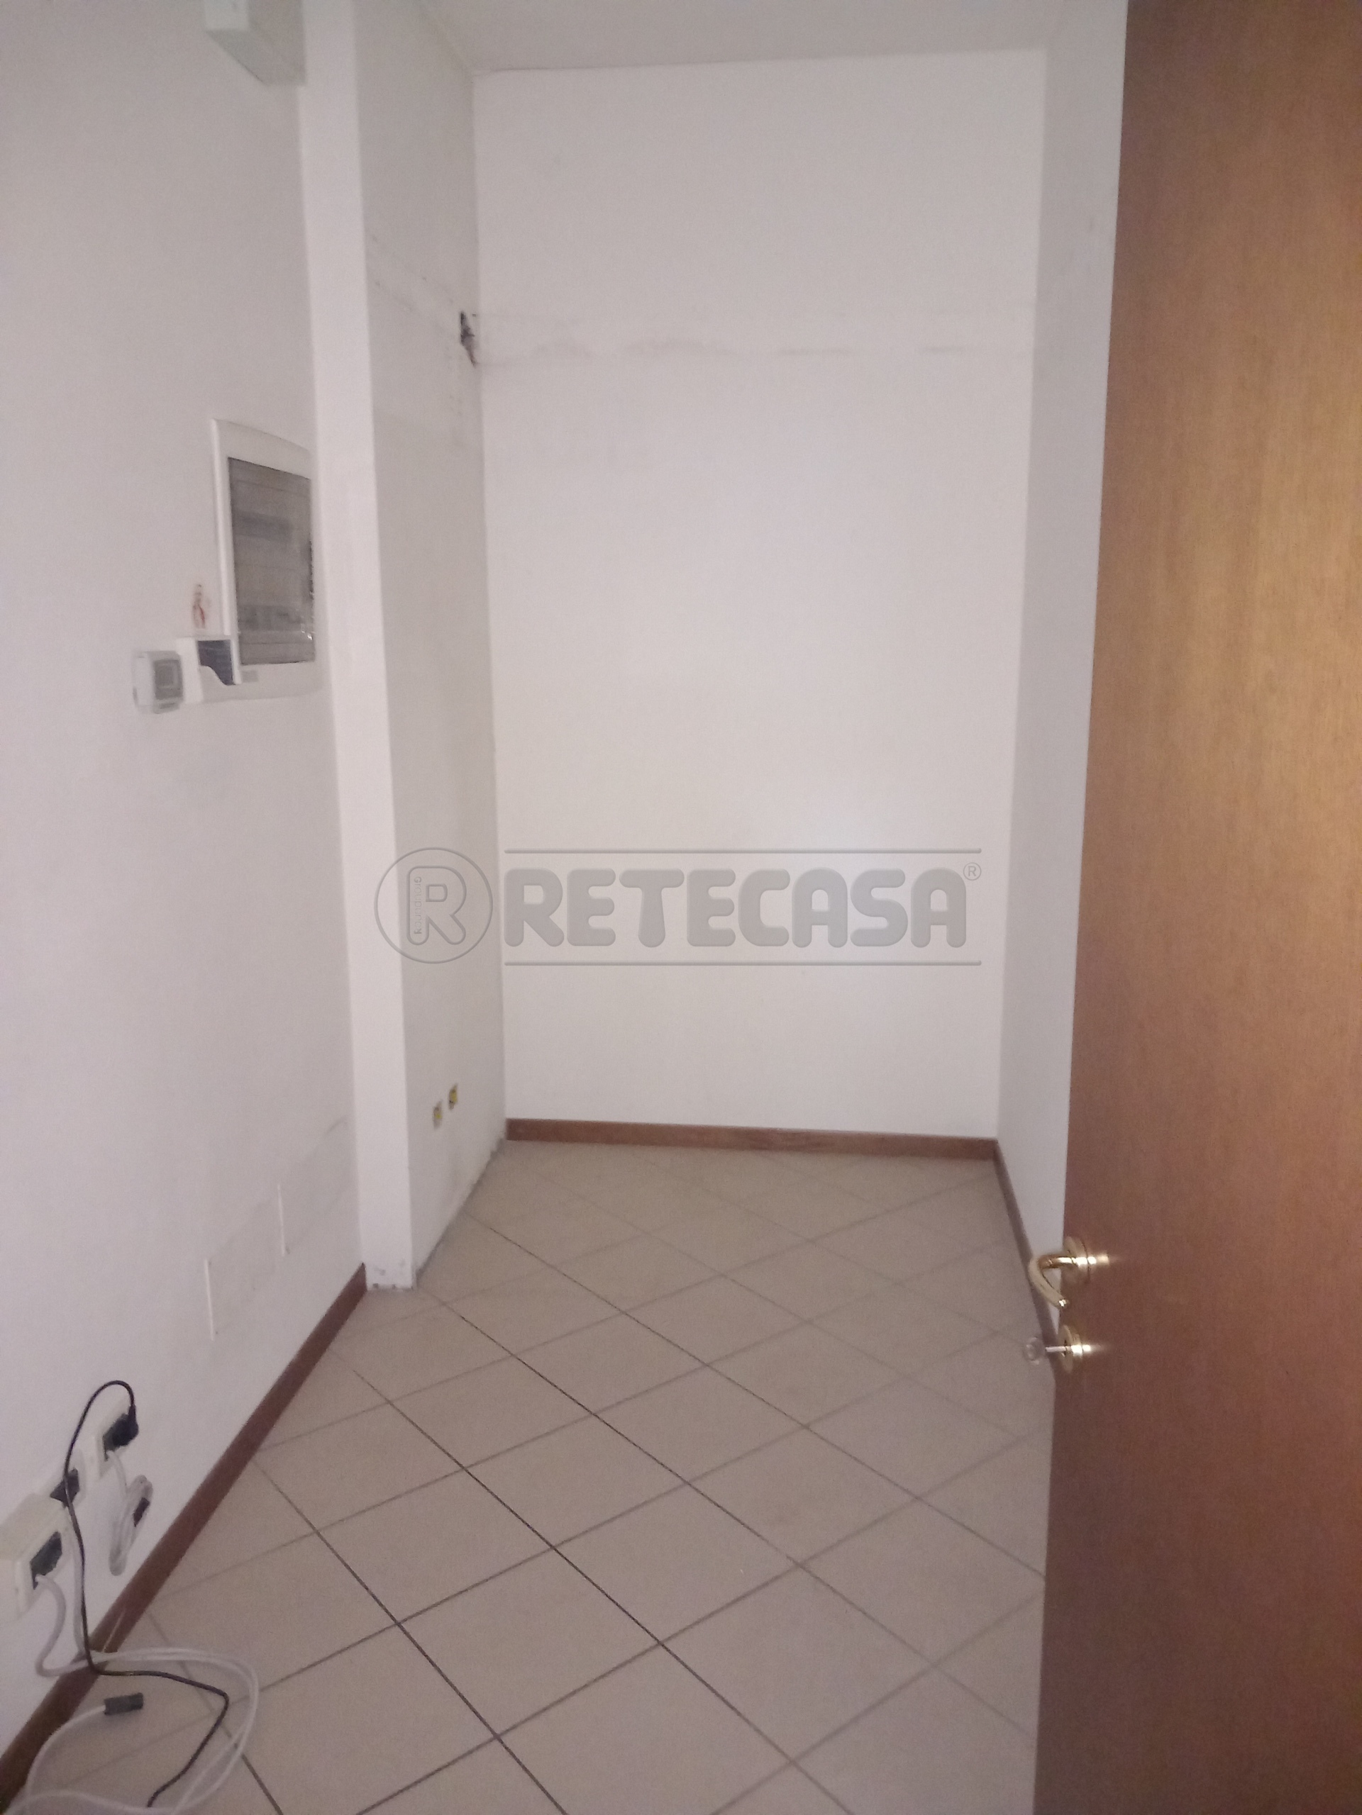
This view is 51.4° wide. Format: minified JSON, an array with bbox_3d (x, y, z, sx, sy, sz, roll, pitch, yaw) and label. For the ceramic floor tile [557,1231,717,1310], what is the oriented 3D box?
[{"bbox_3d":[-0.110,0.914,3.528,0.301,0.010,0.301,-9,15,-38],"label":"ceramic floor tile"}]

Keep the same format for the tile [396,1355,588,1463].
[{"bbox_3d":[-0.390,1.036,2.920,0.300,0.010,0.300,-9,15,-38],"label":"tile"}]

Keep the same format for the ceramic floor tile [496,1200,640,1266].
[{"bbox_3d":[-0.304,0.858,3.740,0.300,0.010,0.300,-9,15,-38],"label":"ceramic floor tile"}]

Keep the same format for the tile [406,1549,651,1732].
[{"bbox_3d":[-0.245,1.170,2.271,0.301,0.010,0.301,-9,15,-38],"label":"tile"}]

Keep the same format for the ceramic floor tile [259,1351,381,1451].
[{"bbox_3d":[-0.816,1.027,2.964,0.300,0.010,0.300,-9,15,-38],"label":"ceramic floor tile"}]

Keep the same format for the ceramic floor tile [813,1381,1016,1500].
[{"bbox_3d":[0.464,1.054,2.833,0.301,0.010,0.301,-9,15,-38],"label":"ceramic floor tile"}]

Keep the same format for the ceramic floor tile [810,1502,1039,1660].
[{"bbox_3d":[0.415,1.138,2.407,0.300,0.010,0.300,-9,15,-38],"label":"ceramic floor tile"}]

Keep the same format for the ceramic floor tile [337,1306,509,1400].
[{"bbox_3d":[-0.583,0.991,3.153,0.301,0.010,0.301,-9,15,-38],"label":"ceramic floor tile"}]

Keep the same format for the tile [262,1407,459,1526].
[{"bbox_3d":[-0.625,1.075,2.733,0.300,0.010,0.300,-9,15,-38],"label":"tile"}]

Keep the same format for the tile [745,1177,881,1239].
[{"bbox_3d":[0.362,0.833,3.897,0.300,0.010,0.300,-9,15,-38],"label":"tile"}]

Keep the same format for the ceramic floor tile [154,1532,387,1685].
[{"bbox_3d":[-0.669,1.157,2.305,0.300,0.010,0.300,-9,15,-38],"label":"ceramic floor tile"}]

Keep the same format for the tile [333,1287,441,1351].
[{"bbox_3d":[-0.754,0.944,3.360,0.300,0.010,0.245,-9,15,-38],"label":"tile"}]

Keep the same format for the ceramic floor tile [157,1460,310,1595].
[{"bbox_3d":[-0.860,1.109,2.535,0.300,0.010,0.300,-9,15,-38],"label":"ceramic floor tile"}]

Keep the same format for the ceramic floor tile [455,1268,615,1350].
[{"bbox_3d":[-0.346,0.952,3.340,0.301,0.010,0.301,-9,15,-38],"label":"ceramic floor tile"}]

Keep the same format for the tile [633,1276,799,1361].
[{"bbox_3d":[0.081,0.958,3.293,0.300,0.010,0.300,-9,15,-38],"label":"tile"}]

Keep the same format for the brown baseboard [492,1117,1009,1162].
[{"bbox_3d":[0.202,0.709,4.330,1.499,0.070,0.012,1,12,7],"label":"brown baseboard"}]

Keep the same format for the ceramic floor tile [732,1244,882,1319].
[{"bbox_3d":[0.312,0.916,3.468,0.300,0.010,0.300,-9,15,-38],"label":"ceramic floor tile"}]

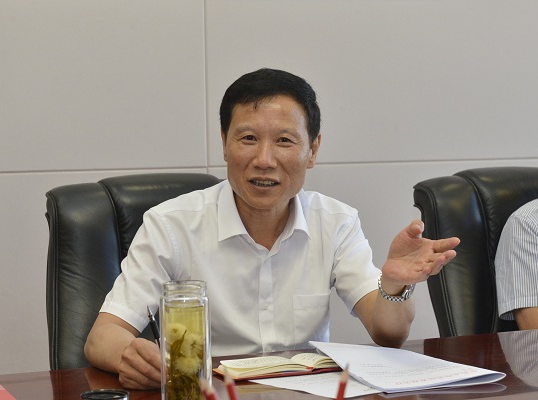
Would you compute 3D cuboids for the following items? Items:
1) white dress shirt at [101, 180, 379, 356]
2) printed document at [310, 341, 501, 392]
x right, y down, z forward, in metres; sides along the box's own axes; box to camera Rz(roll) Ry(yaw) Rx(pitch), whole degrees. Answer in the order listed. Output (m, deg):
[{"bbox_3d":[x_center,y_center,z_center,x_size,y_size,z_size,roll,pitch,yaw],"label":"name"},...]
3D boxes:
[{"bbox_3d":[-0.065,0.235,2.030,0.540,0.570,0.360,-1,1,-20],"label":"white dress shirt"},{"bbox_3d":[0.224,0.269,1.725,0.212,0.040,0.297,-1,1,-20],"label":"printed document"}]

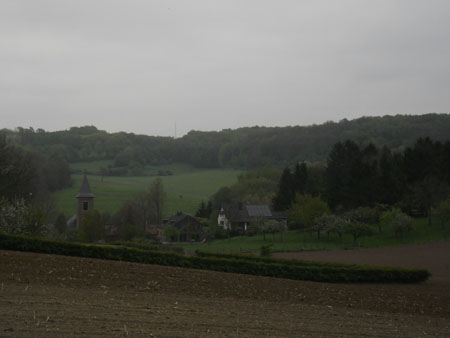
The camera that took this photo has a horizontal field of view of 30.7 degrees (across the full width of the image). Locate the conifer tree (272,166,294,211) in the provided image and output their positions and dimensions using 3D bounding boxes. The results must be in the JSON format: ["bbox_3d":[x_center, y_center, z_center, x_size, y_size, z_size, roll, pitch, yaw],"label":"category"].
[{"bbox_3d":[17.430,6.590,240.000,7.000,14.800,7.000,0,0,0],"label":"conifer tree"}]

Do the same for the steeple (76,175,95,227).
[{"bbox_3d":[-45.120,11.320,265.000,5.500,19.000,5.500,0,0,-19],"label":"steeple"}]

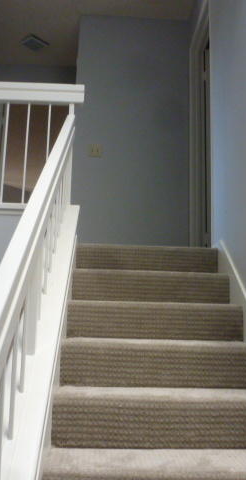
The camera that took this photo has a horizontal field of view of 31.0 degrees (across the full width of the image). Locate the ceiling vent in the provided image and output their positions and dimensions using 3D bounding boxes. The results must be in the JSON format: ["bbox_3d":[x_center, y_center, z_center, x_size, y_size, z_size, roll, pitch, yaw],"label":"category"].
[{"bbox_3d":[-0.950,-2.111,4.772,0.225,0.030,0.225,-9,-15,44],"label":"ceiling vent"}]

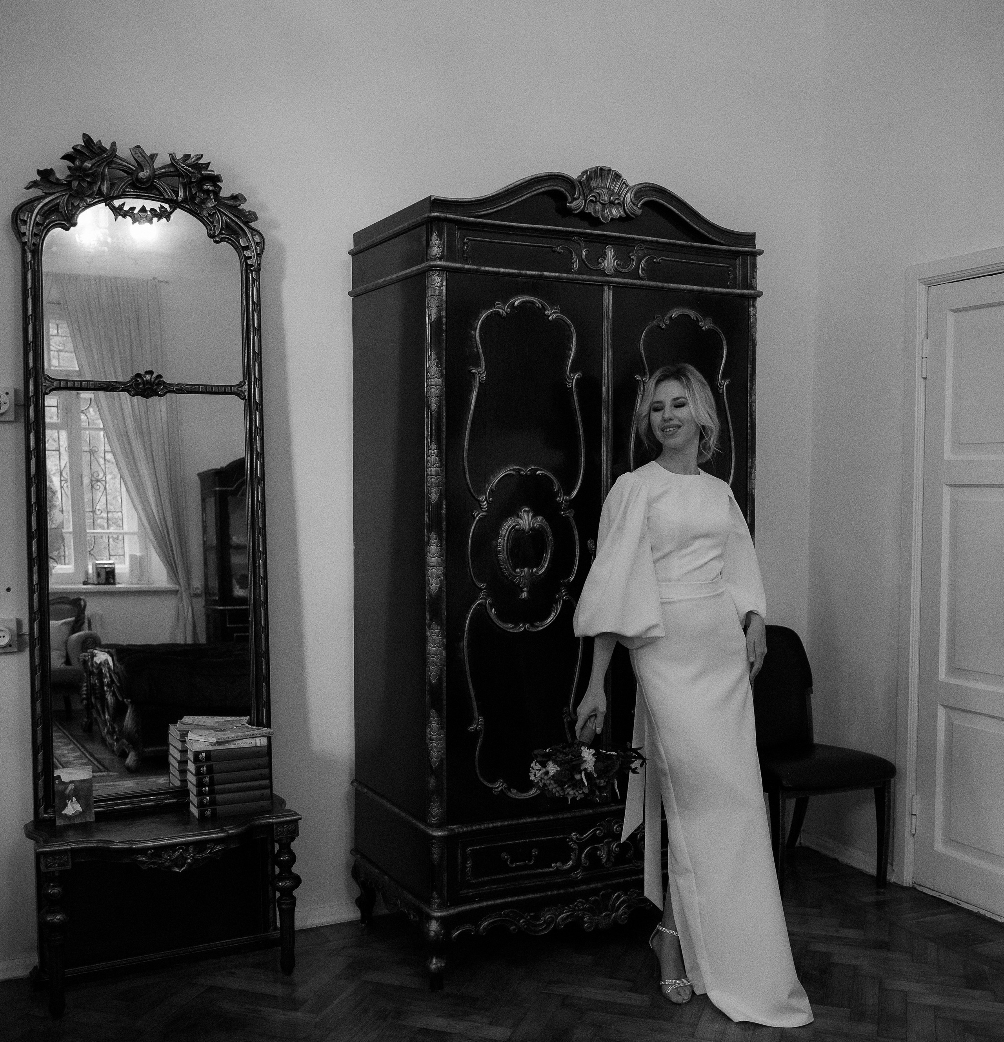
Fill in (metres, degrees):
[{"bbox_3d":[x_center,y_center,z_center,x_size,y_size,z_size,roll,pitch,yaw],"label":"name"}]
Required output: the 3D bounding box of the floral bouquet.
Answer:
[{"bbox_3d":[0.242,0.707,3.330,0.290,0.175,0.240,0,2,-14],"label":"floral bouquet"}]

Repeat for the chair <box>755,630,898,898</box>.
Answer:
[{"bbox_3d":[1.037,0.830,4.172,0.485,0.866,0.540,-1,3,-22],"label":"chair"}]

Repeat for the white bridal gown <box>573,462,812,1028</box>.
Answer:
[{"bbox_3d":[0.527,0.560,3.230,0.570,1.475,0.480,0,2,-14],"label":"white bridal gown"}]

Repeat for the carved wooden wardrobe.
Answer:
[{"bbox_3d":[0.164,0.126,3.673,1.122,2.308,0.619,-1,3,-28],"label":"carved wooden wardrobe"}]

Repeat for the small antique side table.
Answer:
[{"bbox_3d":[-0.951,1.068,3.305,0.705,0.448,0.315,-1,3,-28],"label":"small antique side table"}]

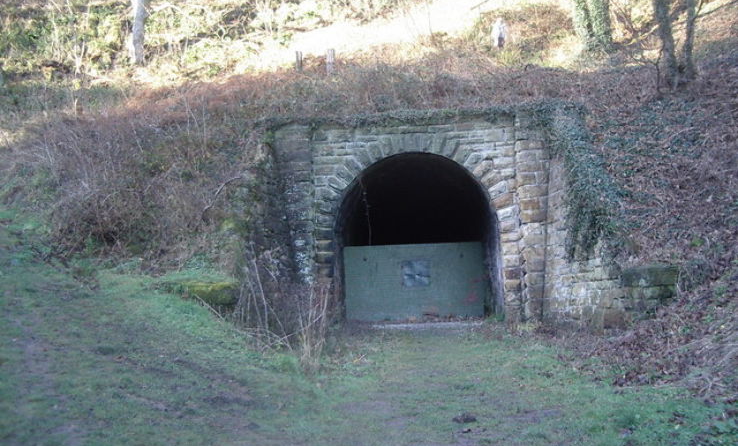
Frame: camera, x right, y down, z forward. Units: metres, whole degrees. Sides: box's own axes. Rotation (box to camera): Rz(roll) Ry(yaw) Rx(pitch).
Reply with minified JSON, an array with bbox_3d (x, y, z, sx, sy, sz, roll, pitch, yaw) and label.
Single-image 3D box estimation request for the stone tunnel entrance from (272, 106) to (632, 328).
[{"bbox_3d":[2.200,-0.150,22.800,9.600,6.150,2.800,-2,-3,3],"label":"stone tunnel entrance"}]

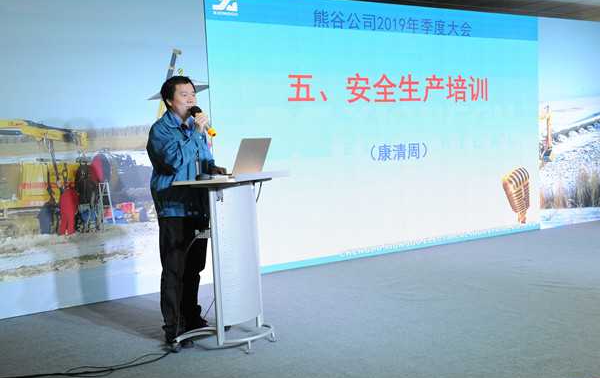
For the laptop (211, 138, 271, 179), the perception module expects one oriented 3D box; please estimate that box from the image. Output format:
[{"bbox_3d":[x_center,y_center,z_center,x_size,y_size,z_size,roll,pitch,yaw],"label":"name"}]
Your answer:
[{"bbox_3d":[-0.398,-0.194,4.593,0.300,0.245,0.355,0,5,27],"label":"laptop"}]

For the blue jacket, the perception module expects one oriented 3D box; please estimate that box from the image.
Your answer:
[{"bbox_3d":[-0.766,-0.152,4.739,0.380,0.690,0.490,0,5,32],"label":"blue jacket"}]

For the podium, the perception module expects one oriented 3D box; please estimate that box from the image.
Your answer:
[{"bbox_3d":[-0.438,0.442,4.666,0.510,1.090,0.580,0,5,30],"label":"podium"}]

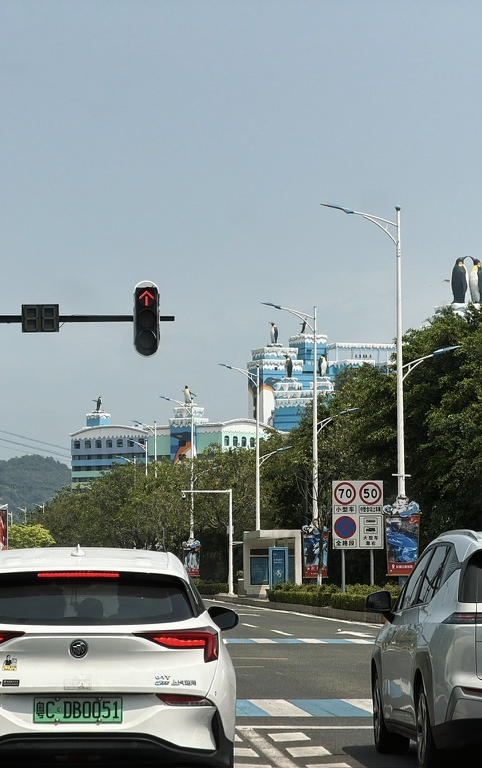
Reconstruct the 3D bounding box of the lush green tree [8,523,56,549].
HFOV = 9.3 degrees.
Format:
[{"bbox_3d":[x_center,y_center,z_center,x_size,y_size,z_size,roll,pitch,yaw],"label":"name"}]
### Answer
[{"bbox_3d":[-14.691,12.102,204.647,4.200,5.060,4.000,0,-4,0],"label":"lush green tree"}]

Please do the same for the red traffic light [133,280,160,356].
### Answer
[{"bbox_3d":[-2.070,-1.438,64.936,0.560,1.640,0.450,0,-4,0],"label":"red traffic light"}]

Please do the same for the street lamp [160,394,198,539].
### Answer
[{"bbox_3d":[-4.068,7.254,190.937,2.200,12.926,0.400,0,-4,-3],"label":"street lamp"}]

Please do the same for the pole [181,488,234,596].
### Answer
[{"bbox_3d":[-1.936,9.220,170.764,3.000,6.341,0.300,0,-4,-3],"label":"pole"}]

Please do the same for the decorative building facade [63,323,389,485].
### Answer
[{"bbox_3d":[-2.356,19.738,820.484,95.000,71.440,50.000,0,-4,-6],"label":"decorative building facade"}]

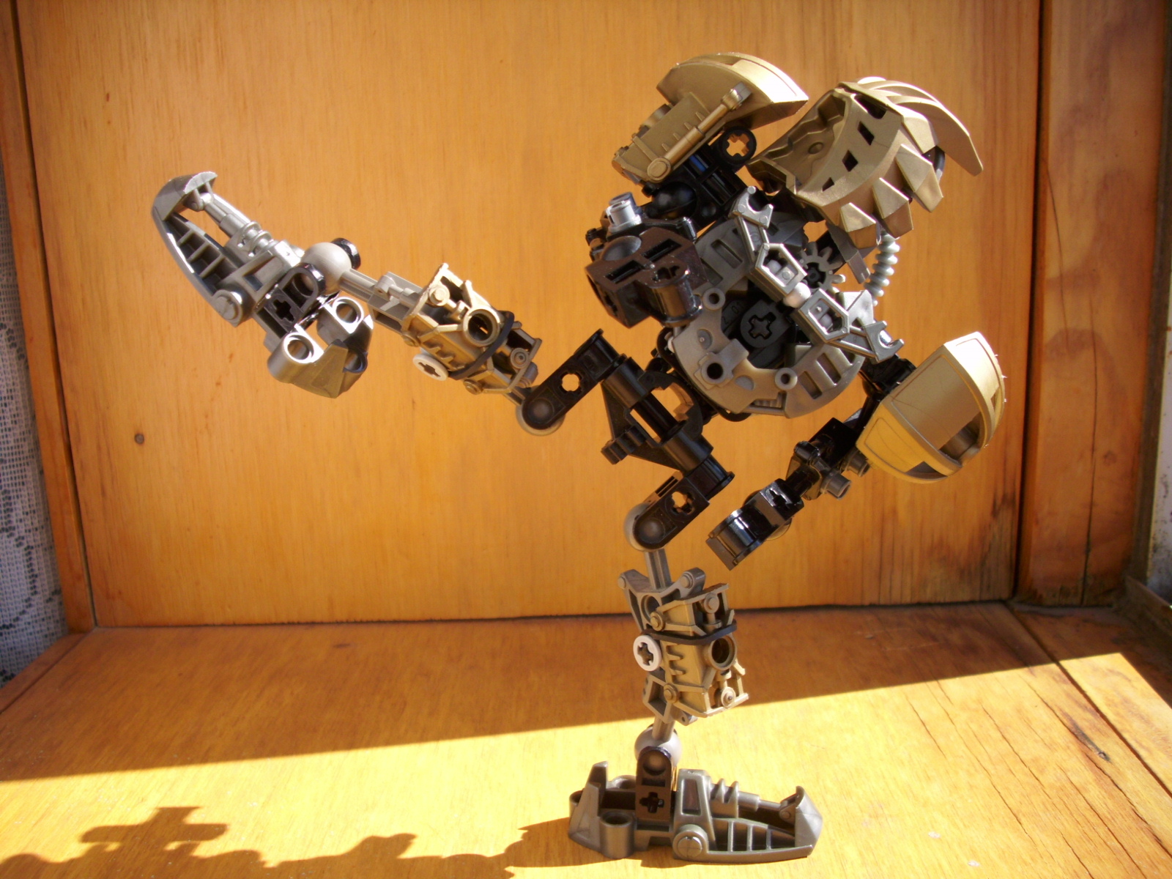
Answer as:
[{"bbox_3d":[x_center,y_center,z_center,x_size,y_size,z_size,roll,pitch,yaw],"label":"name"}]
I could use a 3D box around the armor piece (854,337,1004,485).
[{"bbox_3d":[0.070,-0.006,0.212,0.031,0.025,0.017,-40,45,0],"label":"armor piece"}]

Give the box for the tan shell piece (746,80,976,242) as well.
[{"bbox_3d":[0.057,-0.055,0.212,0.033,0.028,0.029,-40,38,3],"label":"tan shell piece"}]

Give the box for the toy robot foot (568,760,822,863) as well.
[{"bbox_3d":[0.023,0.077,0.222,0.051,0.017,0.022,0,12,10],"label":"toy robot foot"}]

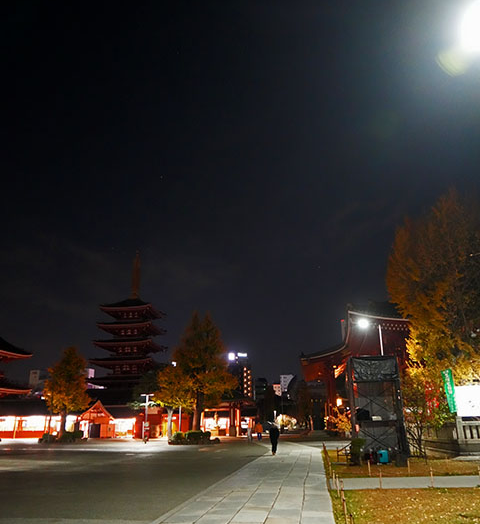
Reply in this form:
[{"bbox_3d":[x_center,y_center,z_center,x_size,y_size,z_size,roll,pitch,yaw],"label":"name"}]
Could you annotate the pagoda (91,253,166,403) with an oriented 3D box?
[{"bbox_3d":[-32.146,20.947,143.644,19.000,51.400,19.000,-3,-19,8],"label":"pagoda"}]

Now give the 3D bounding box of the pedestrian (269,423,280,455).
[{"bbox_3d":[1.848,9.561,26.014,0.500,1.680,0.330,-3,-19,8],"label":"pedestrian"}]

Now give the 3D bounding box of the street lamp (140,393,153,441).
[{"bbox_3d":[-9.511,15.913,49.244,1.350,4.500,0.300,-3,-19,8],"label":"street lamp"}]

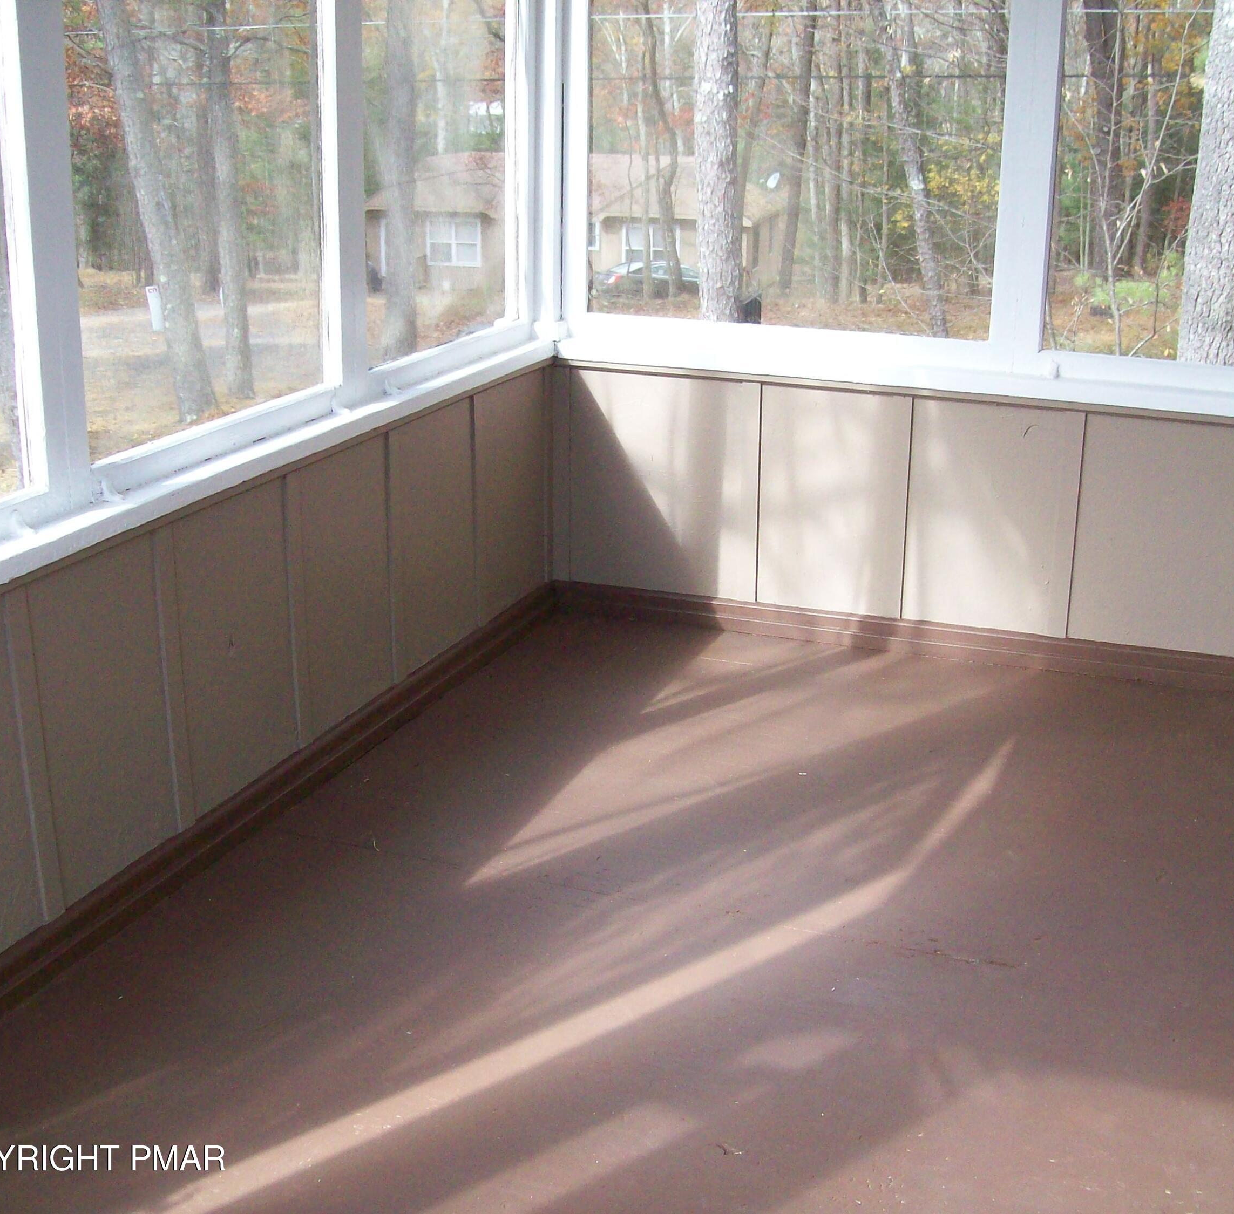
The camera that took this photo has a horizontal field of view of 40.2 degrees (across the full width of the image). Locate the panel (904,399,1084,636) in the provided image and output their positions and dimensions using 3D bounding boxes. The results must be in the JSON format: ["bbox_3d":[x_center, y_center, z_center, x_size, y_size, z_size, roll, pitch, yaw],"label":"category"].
[{"bbox_3d":[0.913,-0.220,4.111,0.409,0.555,0.020,8,20,20],"label":"panel"}]

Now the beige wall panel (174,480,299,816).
[{"bbox_3d":[-0.725,0.074,3.210,0.020,0.570,0.358,8,20,20],"label":"beige wall panel"}]

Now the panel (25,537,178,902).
[{"bbox_3d":[-0.871,0.191,2.860,0.020,0.570,0.323,8,20,20],"label":"panel"}]

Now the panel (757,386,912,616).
[{"bbox_3d":[0.545,-0.268,4.248,0.383,0.560,0.020,8,20,20],"label":"panel"}]

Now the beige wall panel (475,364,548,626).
[{"bbox_3d":[-0.274,-0.286,4.291,0.020,0.570,0.416,8,20,20],"label":"beige wall panel"}]

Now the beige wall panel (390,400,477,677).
[{"bbox_3d":[-0.429,-0.163,3.920,0.020,0.570,0.414,8,20,20],"label":"beige wall panel"}]

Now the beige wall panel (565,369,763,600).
[{"bbox_3d":[0.123,-0.323,4.406,0.524,0.566,0.020,8,20,20],"label":"beige wall panel"}]

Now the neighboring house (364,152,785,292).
[{"bbox_3d":[-1.236,-12.394,52.804,11.900,3.800,7.800,4,19,9],"label":"neighboring house"}]

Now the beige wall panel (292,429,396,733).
[{"bbox_3d":[-0.579,-0.043,3.560,0.020,0.570,0.378,8,20,20],"label":"beige wall panel"}]

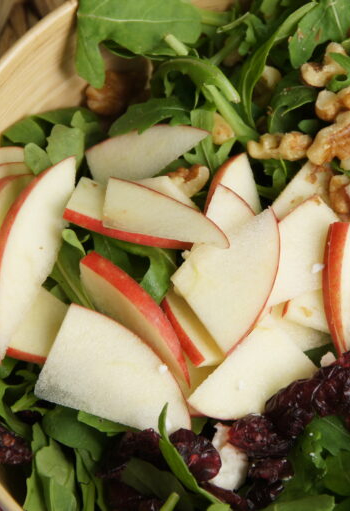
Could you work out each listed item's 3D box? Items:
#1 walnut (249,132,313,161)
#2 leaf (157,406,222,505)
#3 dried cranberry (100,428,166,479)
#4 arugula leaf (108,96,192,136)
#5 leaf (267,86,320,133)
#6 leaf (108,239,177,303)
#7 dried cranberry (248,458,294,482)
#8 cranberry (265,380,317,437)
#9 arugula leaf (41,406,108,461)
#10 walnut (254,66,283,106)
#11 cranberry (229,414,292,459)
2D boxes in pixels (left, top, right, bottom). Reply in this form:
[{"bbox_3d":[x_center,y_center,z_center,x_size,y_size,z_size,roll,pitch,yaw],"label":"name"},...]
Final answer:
[{"bbox_3d":[0.036,-0.037,1.098,0.021,0.010,0.011,-3,62,-1],"label":"walnut"},{"bbox_3d":[0.004,0.061,0.973,0.010,0.009,0.036,-21,63,-14],"label":"leaf"},{"bbox_3d":[-0.013,0.061,0.980,0.019,0.010,0.014,-15,62,-11],"label":"dried cranberry"},{"bbox_3d":[-0.009,-0.048,1.109,0.031,0.010,0.019,-13,63,-7],"label":"arugula leaf"},{"bbox_3d":[0.041,-0.051,1.113,0.020,0.012,0.016,-27,65,-14],"label":"leaf"},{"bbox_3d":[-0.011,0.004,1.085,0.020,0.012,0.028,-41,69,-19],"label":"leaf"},{"bbox_3d":[0.031,0.070,1.046,0.016,0.008,0.008,-4,62,-2],"label":"dried cranberry"},{"bbox_3d":[0.038,0.050,1.047,0.020,0.011,0.014,-37,68,-18],"label":"cranberry"},{"bbox_3d":[-0.033,0.058,1.058,0.024,0.011,0.018,27,65,14],"label":"arugula leaf"},{"bbox_3d":[0.032,-0.059,1.121,0.015,0.011,0.016,0,62,0],"label":"walnut"},{"bbox_3d":[0.026,0.055,0.979,0.019,0.010,0.013,12,60,4],"label":"cranberry"}]

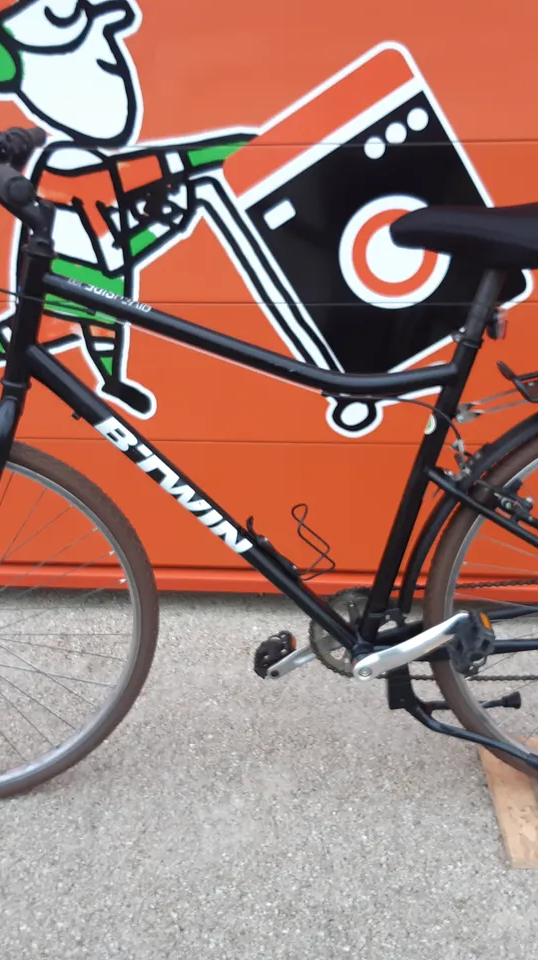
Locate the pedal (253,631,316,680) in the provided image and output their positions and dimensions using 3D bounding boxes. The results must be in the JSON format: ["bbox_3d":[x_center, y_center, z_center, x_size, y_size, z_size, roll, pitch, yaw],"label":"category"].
[{"bbox_3d":[0.016,0.308,1.708,0.088,0.032,0.111,-21,17,8],"label":"pedal"}]

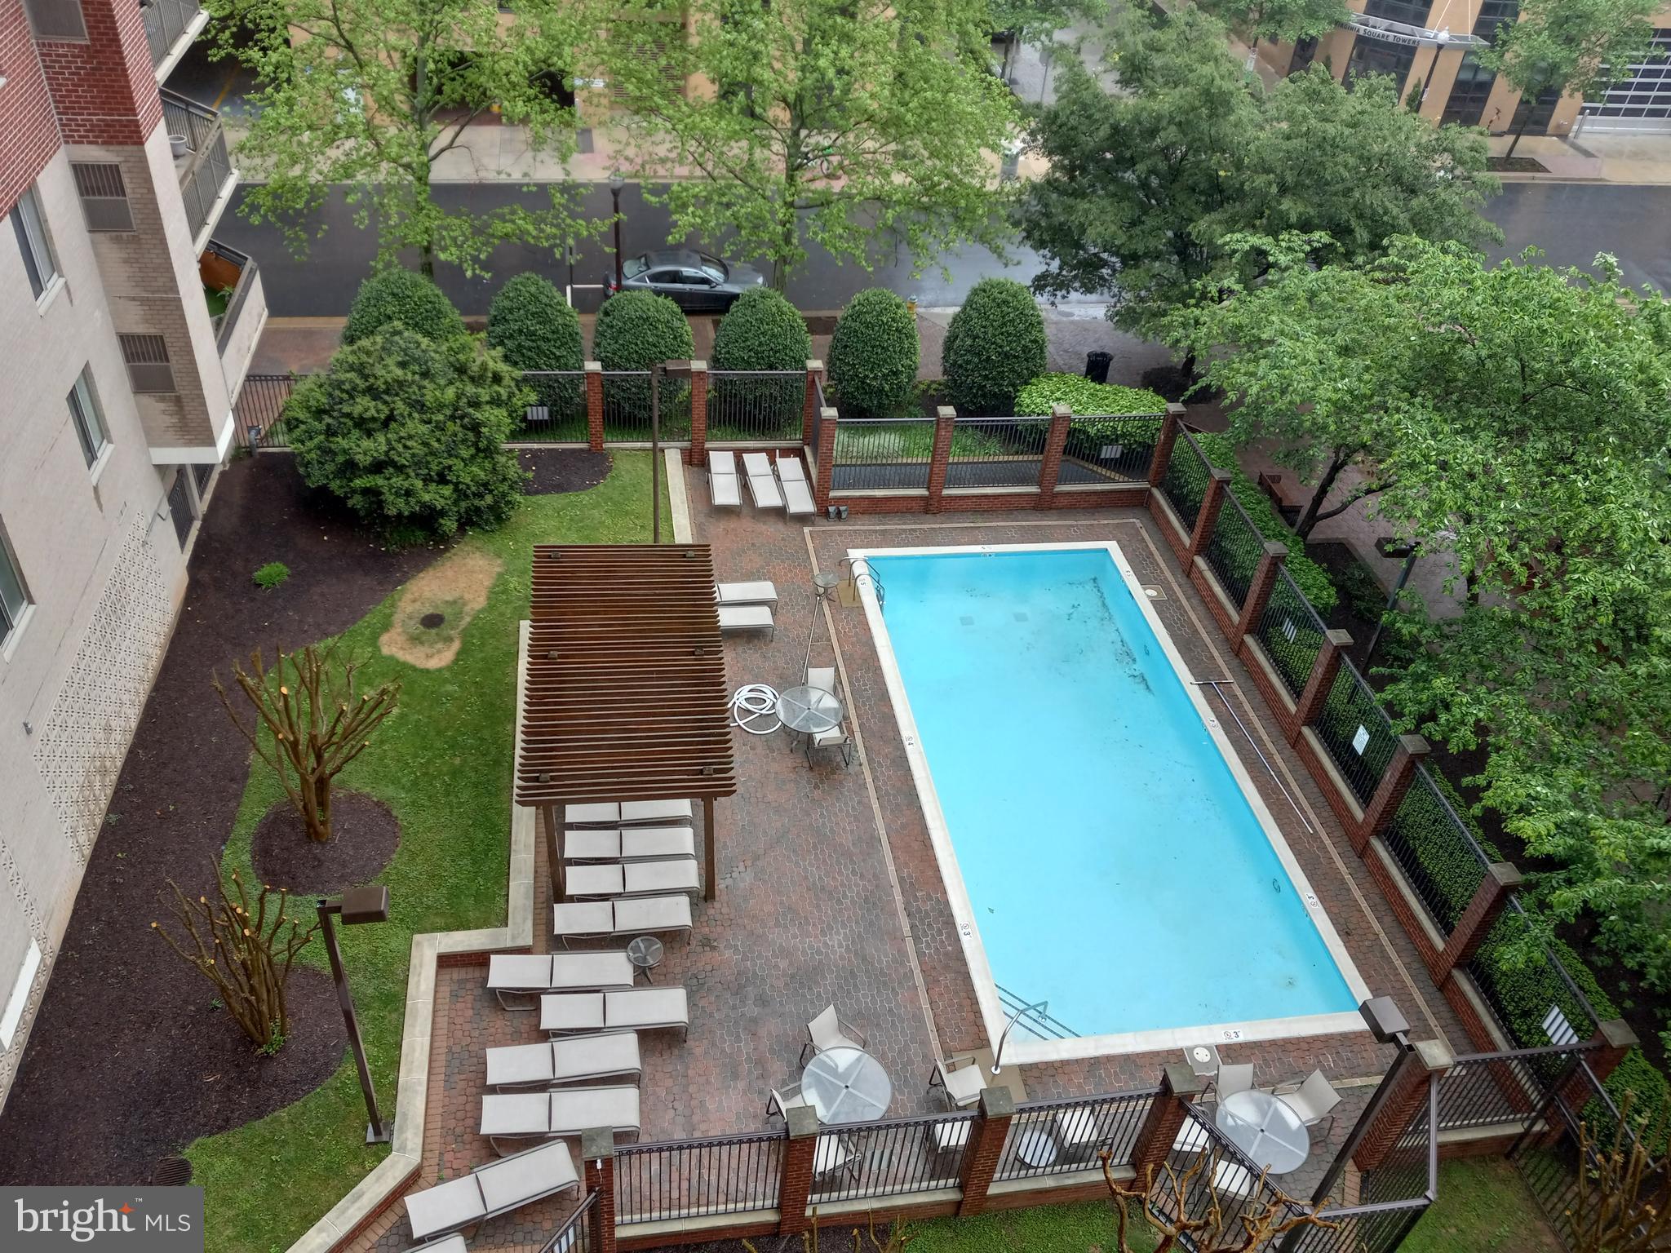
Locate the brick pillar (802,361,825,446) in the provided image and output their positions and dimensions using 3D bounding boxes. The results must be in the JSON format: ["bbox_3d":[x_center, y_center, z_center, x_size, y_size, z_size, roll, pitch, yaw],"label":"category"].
[{"bbox_3d":[-0.538,-4.845,29.747,0.349,2.525,0.349,-2,40,-10],"label":"brick pillar"}]

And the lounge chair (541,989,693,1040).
[{"bbox_3d":[-3.141,5.525,18.531,2.040,0.420,0.650,-1,39,-8],"label":"lounge chair"}]

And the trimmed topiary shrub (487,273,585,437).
[{"bbox_3d":[-7.186,-6.744,31.344,2.380,3.400,2.380,-2,39,-10],"label":"trimmed topiary shrub"}]

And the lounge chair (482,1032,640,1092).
[{"bbox_3d":[-3.697,6.036,17.808,2.050,0.400,0.630,-2,39,-10],"label":"lounge chair"}]

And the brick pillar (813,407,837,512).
[{"bbox_3d":[-0.227,-3.620,28.677,0.350,2.500,0.350,-2,39,-10],"label":"brick pillar"}]

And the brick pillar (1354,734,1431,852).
[{"bbox_3d":[9.201,2.856,21.659,0.360,2.500,0.360,-2,39,-10],"label":"brick pillar"}]

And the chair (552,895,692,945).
[{"bbox_3d":[-3.209,4.528,19.776,2.050,0.400,0.630,-2,39,-9],"label":"chair"}]

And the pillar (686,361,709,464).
[{"bbox_3d":[-3.134,-4.851,29.945,0.380,2.530,0.380,-2,39,-10],"label":"pillar"}]

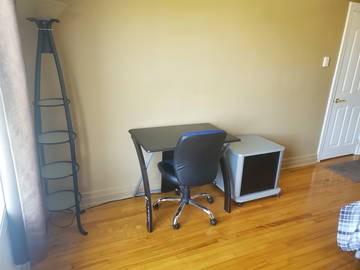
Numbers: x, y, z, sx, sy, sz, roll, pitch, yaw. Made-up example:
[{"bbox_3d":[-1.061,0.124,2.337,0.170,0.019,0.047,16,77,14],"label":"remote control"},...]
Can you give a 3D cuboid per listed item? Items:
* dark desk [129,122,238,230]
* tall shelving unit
[{"bbox_3d":[0.018,0.362,2.620,0.885,0.746,0.600,-6,19,-25],"label":"dark desk"},{"bbox_3d":[-0.961,0.005,2.088,0.345,1.670,0.355,-6,19,-25],"label":"tall shelving unit"}]

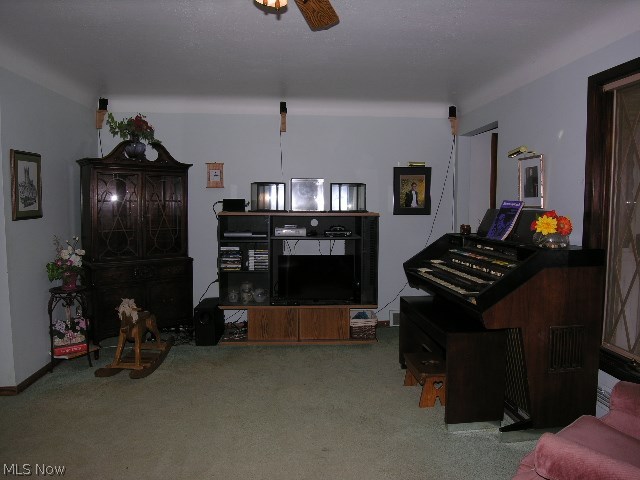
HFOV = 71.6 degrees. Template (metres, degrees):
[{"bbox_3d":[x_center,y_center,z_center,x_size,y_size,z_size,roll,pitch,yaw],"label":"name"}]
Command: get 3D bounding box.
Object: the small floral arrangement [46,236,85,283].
[{"bbox_3d":[-2.085,0.157,3.668,0.280,0.375,0.260,0,5,-5],"label":"small floral arrangement"}]

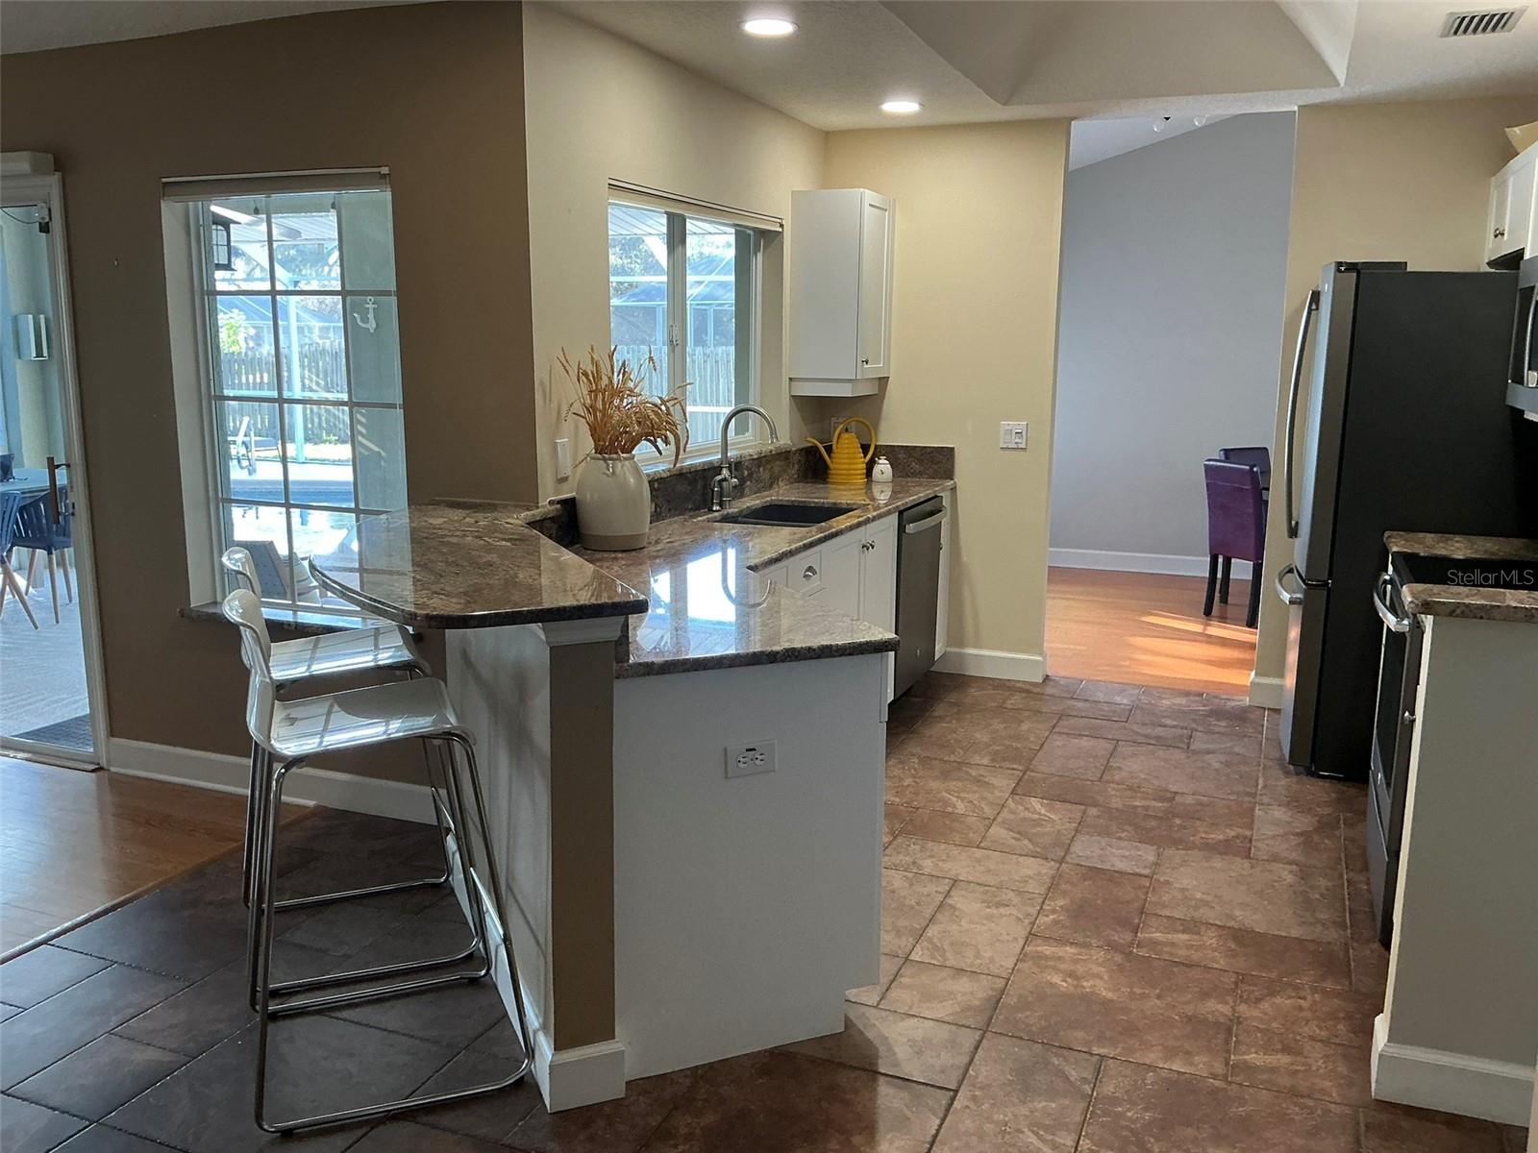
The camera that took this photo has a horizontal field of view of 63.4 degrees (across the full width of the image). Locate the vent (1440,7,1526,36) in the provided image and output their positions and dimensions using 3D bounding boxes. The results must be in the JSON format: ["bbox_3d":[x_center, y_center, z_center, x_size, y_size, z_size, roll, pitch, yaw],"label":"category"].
[{"bbox_3d":[2.123,-1.652,3.705,0.200,0.020,0.305,5,11,22],"label":"vent"}]

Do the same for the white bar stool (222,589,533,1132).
[{"bbox_3d":[-0.831,0.532,2.653,0.550,1.010,0.500,-4,11,-23],"label":"white bar stool"}]

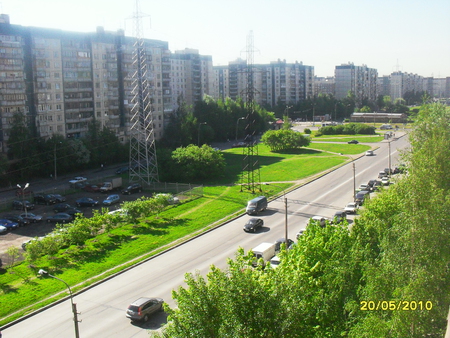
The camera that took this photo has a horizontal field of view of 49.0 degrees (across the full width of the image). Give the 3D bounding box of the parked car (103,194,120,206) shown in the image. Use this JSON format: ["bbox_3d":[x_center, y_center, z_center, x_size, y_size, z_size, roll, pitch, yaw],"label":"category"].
[{"bbox_3d":[-23.413,6.443,102.212,1.700,1.520,4.000,3,10,23],"label":"parked car"}]

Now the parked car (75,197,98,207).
[{"bbox_3d":[-28.092,6.772,100.844,4.400,1.450,1.720,1,9,13],"label":"parked car"}]

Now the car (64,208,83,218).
[{"bbox_3d":[-27.469,8.175,90.399,4.300,1.450,1.720,3,11,20],"label":"car"}]

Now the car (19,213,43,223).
[{"bbox_3d":[-32.675,8.168,83.140,4.200,1.420,1.680,3,10,20],"label":"car"}]

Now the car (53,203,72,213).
[{"bbox_3d":[-28.837,7.110,89.054,4.300,1.450,1.700,4,11,25],"label":"car"}]

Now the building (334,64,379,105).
[{"bbox_3d":[112.819,-68.200,417.442,16.009,37.000,93.360,5,11,26],"label":"building"}]

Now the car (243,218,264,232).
[{"bbox_3d":[4.835,9.437,82.418,1.760,1.460,4.400,6,12,30],"label":"car"}]

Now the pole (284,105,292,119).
[{"bbox_3d":[35.655,-29.112,274.095,3.600,10.500,0.600,6,12,30],"label":"pole"}]

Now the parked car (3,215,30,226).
[{"bbox_3d":[-36.132,8.911,85.865,4.500,1.650,1.800,6,12,30],"label":"parked car"}]

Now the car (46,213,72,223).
[{"bbox_3d":[-27.628,8.195,82.809,4.350,1.420,1.700,2,10,14],"label":"car"}]

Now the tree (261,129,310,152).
[{"bbox_3d":[21.129,-10.007,170.800,17.200,6.800,11.500,0,10,0],"label":"tree"}]

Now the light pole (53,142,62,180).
[{"bbox_3d":[-40.502,-1.791,118.848,1.700,9.000,0.350,5,11,29],"label":"light pole"}]

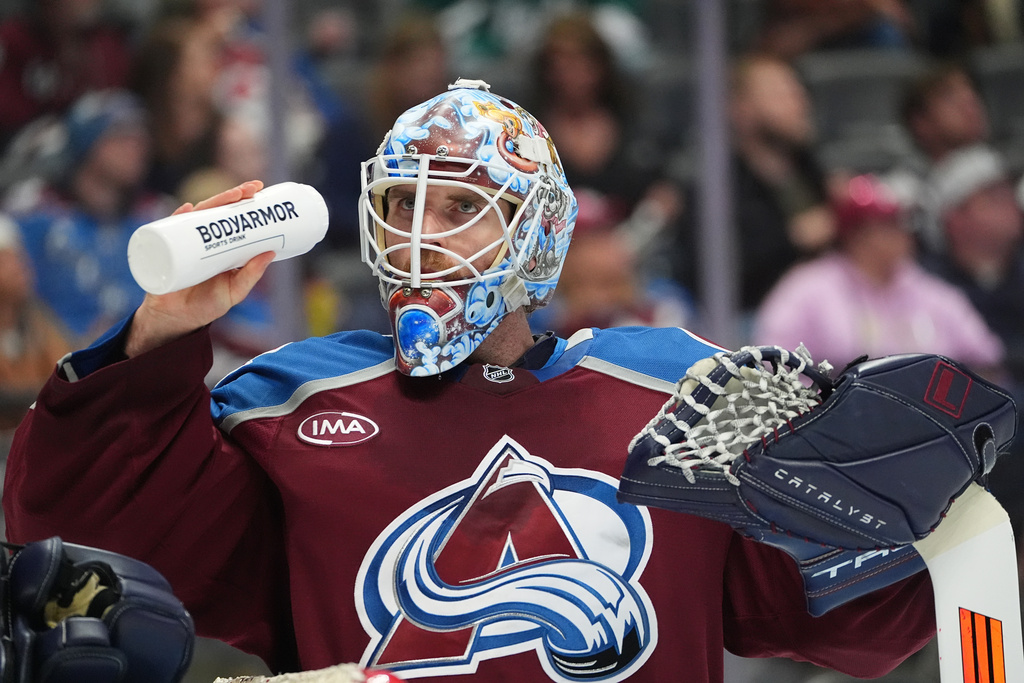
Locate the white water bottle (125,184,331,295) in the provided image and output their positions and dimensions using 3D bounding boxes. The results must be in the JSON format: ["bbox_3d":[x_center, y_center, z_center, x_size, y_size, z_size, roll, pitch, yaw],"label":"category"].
[{"bbox_3d":[-0.285,-0.106,10.330,0.220,0.077,0.077,-15,8,-36],"label":"white water bottle"}]

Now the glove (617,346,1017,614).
[{"bbox_3d":[0.311,0.136,10.270,0.390,0.275,0.250,-6,0,16],"label":"glove"}]

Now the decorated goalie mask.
[{"bbox_3d":[-0.041,-0.118,10.500,0.220,0.305,0.280,3,0,25],"label":"decorated goalie mask"}]

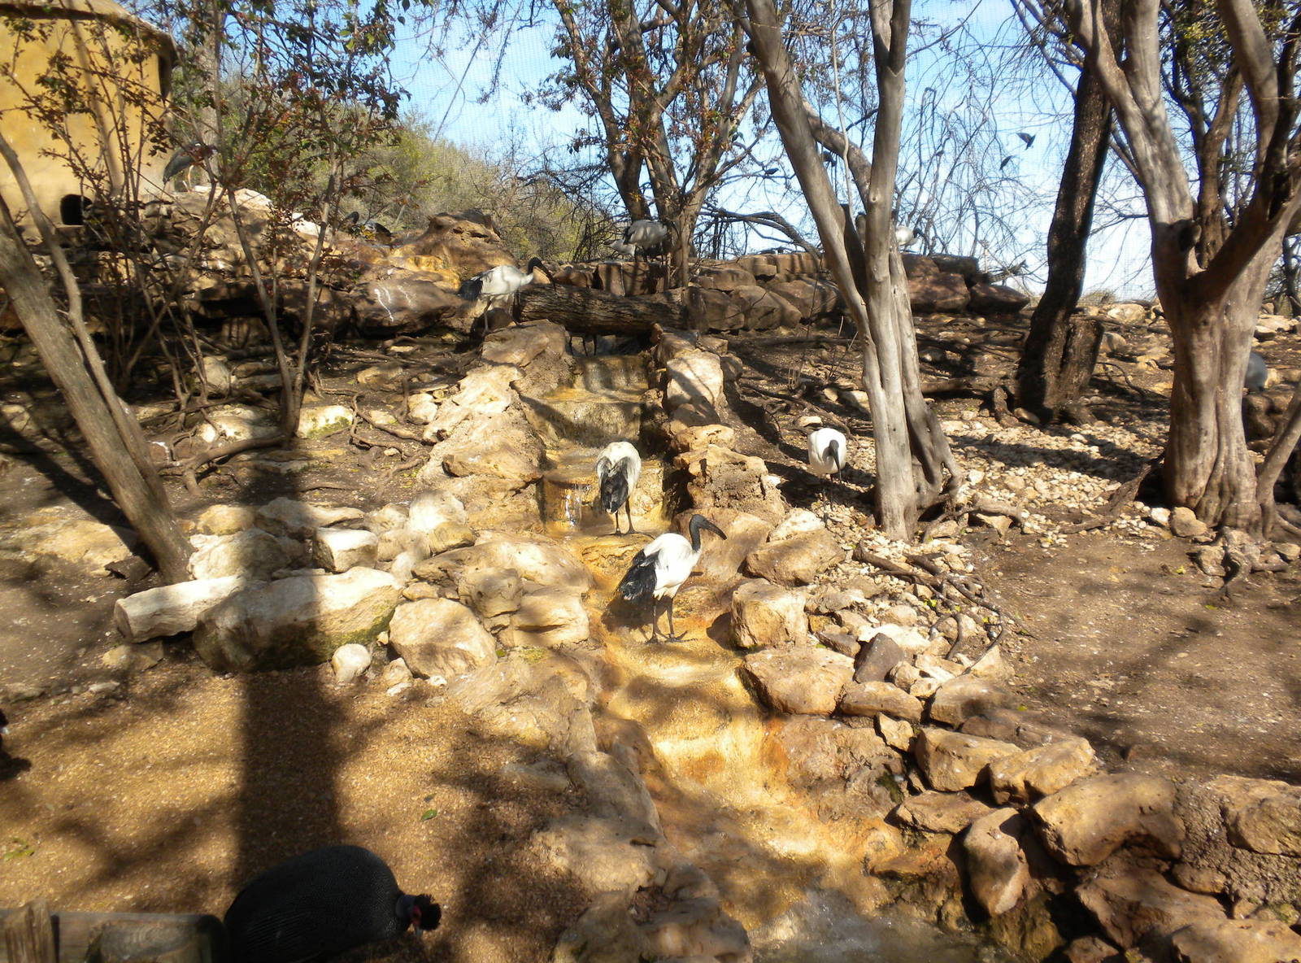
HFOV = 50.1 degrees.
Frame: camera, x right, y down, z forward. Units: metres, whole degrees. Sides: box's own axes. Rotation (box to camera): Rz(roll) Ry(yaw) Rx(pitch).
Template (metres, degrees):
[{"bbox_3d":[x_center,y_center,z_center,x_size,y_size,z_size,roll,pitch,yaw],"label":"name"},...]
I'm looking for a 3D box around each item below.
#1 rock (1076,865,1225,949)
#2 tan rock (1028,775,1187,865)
[{"bbox_3d":[1.383,1.178,3.850,0.390,0.180,0.280,1,6,5],"label":"rock"},{"bbox_3d":[1.478,1.088,4.500,0.432,0.237,0.320,-1,6,-10],"label":"tan rock"}]

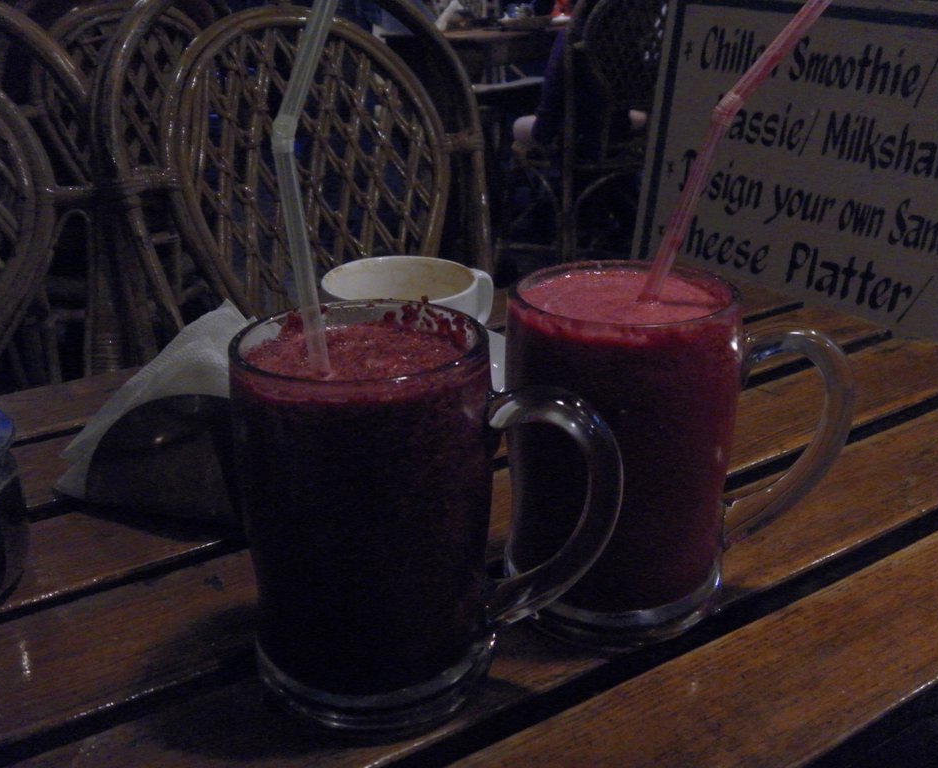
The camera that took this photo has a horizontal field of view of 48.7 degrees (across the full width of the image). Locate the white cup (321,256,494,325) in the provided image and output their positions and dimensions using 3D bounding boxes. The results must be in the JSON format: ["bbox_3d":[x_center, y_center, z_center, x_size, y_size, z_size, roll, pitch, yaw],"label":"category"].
[{"bbox_3d":[-0.031,-0.035,0.612,0.112,0.060,0.089,-18,27,-37],"label":"white cup"}]

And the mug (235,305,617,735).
[{"bbox_3d":[-0.012,0.044,0.349,0.128,0.123,0.083,5,22,15],"label":"mug"}]

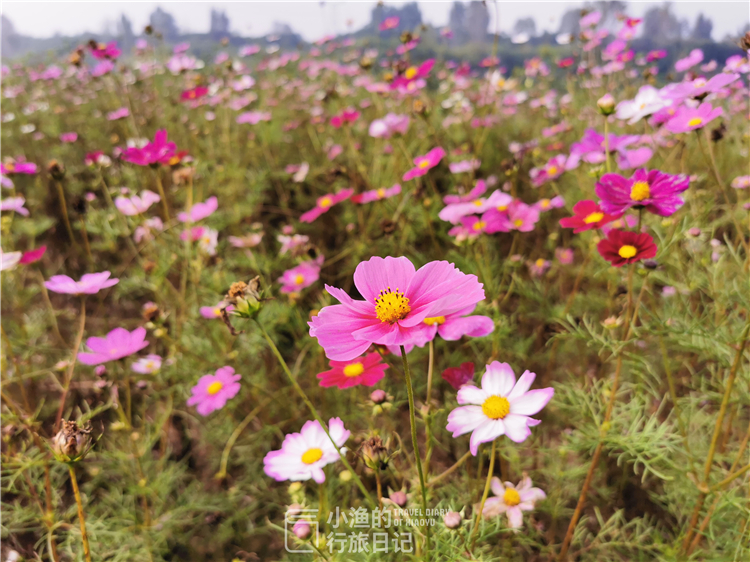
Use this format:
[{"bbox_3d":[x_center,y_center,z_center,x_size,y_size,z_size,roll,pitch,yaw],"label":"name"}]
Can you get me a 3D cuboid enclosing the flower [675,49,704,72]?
[{"bbox_3d":[0.690,-0.478,1.279,0.064,0.020,0.064,-40,20,14],"label":"flower"}]

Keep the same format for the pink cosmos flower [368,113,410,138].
[{"bbox_3d":[0.025,-0.254,0.966,0.070,0.030,0.070,-9,26,4],"label":"pink cosmos flower"}]

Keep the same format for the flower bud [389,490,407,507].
[{"bbox_3d":[0.016,0.152,0.409,0.011,0.011,0.011,0,27,0],"label":"flower bud"}]

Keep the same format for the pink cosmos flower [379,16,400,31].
[{"bbox_3d":[0.045,-0.766,1.750,0.064,0.020,0.064,-25,44,12],"label":"pink cosmos flower"}]

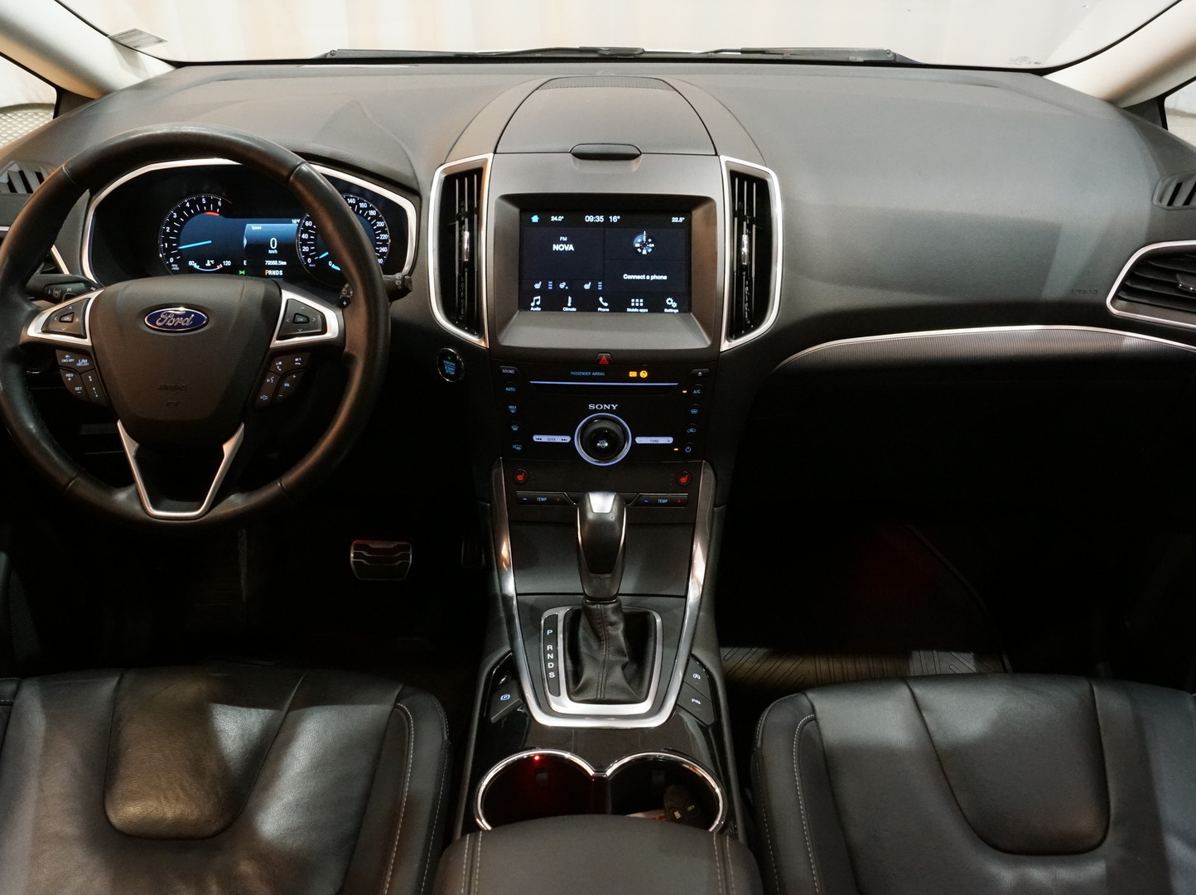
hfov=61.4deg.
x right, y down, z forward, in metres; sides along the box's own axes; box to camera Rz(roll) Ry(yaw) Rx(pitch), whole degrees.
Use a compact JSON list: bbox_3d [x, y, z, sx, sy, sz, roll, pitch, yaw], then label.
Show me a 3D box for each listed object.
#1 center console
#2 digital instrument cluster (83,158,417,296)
[{"bbox_3d":[0.005,-0.029,0.932,0.355,0.490,0.920,0,27,0],"label":"center console"},{"bbox_3d":[-0.371,-0.235,1.085,0.345,0.145,0.060,1,7,0],"label":"digital instrument cluster"}]

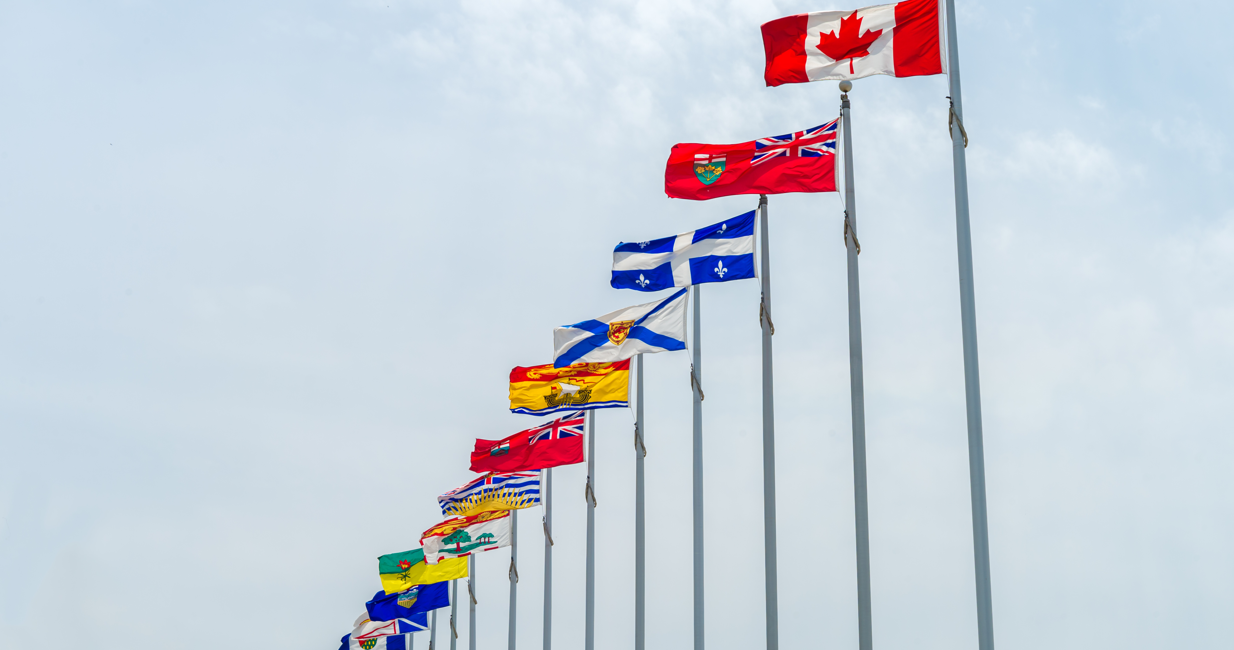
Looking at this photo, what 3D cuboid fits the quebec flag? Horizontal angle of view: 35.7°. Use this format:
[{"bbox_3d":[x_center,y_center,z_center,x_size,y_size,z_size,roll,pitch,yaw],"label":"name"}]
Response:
[{"bbox_3d":[0.829,-0.936,23.730,1.780,0.980,0.320,0,-20,0],"label":"quebec flag"}]

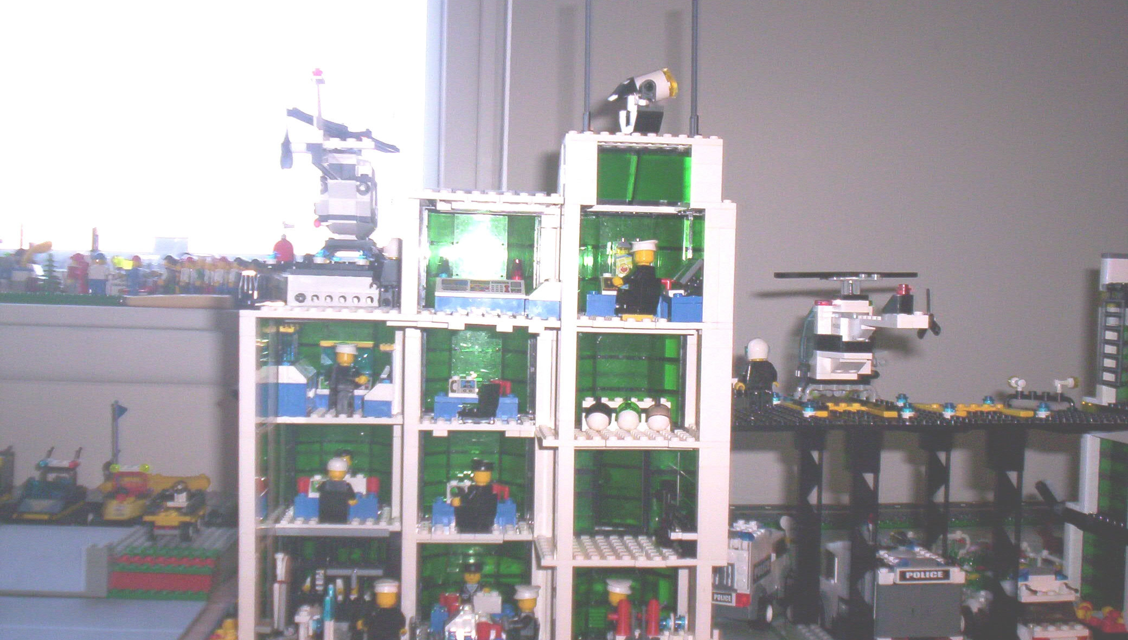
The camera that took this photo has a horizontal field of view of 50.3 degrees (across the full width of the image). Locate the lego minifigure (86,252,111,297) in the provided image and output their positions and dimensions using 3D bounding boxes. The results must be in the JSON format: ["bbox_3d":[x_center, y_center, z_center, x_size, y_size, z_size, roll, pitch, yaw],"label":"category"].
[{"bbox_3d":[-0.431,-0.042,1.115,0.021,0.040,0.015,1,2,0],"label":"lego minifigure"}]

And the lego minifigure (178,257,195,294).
[{"bbox_3d":[-0.398,-0.048,1.270,0.016,0.041,0.021,1,1,-3],"label":"lego minifigure"}]

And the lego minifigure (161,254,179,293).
[{"bbox_3d":[-0.416,-0.049,1.270,0.016,0.041,0.021,1,1,-3],"label":"lego minifigure"}]

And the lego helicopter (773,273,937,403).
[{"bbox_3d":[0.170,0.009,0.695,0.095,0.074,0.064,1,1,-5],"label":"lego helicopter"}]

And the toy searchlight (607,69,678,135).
[{"bbox_3d":[0.041,-0.114,0.627,0.037,0.035,0.019,1,1,-5],"label":"toy searchlight"}]

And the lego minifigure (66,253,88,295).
[{"bbox_3d":[-0.474,-0.045,1.170,0.017,0.041,0.021,1,2,-7],"label":"lego minifigure"}]

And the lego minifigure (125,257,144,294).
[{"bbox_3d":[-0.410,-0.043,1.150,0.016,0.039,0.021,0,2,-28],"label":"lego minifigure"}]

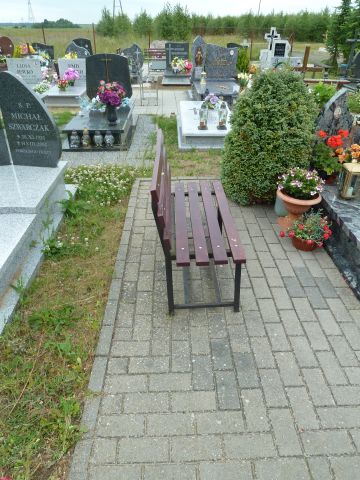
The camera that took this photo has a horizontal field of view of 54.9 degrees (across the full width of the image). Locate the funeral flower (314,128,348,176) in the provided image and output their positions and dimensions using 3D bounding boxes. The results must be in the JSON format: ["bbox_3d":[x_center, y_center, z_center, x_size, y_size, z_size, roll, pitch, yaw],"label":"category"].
[{"bbox_3d":[1.190,-0.674,2.703,0.270,0.360,0.270,-1,32,-1],"label":"funeral flower"}]

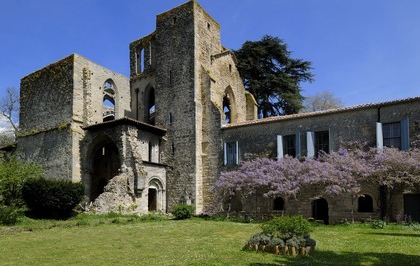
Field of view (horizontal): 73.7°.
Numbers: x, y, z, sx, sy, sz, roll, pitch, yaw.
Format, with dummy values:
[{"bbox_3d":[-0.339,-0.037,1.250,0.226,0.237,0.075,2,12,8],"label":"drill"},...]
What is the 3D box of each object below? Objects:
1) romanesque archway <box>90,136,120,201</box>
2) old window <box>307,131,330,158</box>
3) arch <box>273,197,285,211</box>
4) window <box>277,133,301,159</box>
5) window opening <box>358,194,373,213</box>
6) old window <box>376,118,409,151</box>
[{"bbox_3d":[-9.241,3.230,24.882,4.920,6.303,0.900,-5,-8,34],"label":"romanesque archway"},{"bbox_3d":[7.736,0.787,20.043,1.534,1.995,0.300,-5,-8,34],"label":"old window"},{"bbox_3d":[5.422,5.568,21.882,0.929,1.049,0.400,-5,-8,34],"label":"arch"},{"bbox_3d":[5.946,1.007,21.278,1.766,2.018,0.300,-5,-8,34],"label":"window"},{"bbox_3d":[10.307,4.677,18.511,0.836,1.215,0.400,-5,-8,34],"label":"window opening"},{"bbox_3d":[11.412,0.156,17.505,1.629,2.211,0.300,-5,-8,34],"label":"old window"}]

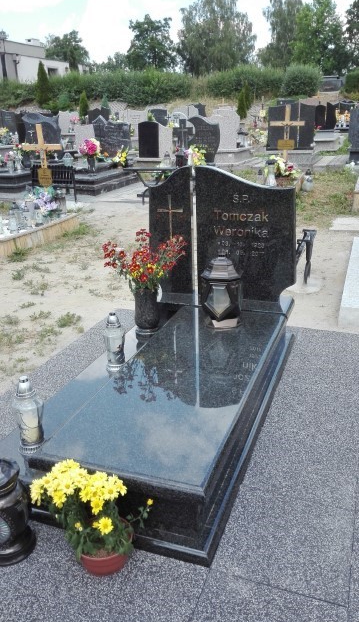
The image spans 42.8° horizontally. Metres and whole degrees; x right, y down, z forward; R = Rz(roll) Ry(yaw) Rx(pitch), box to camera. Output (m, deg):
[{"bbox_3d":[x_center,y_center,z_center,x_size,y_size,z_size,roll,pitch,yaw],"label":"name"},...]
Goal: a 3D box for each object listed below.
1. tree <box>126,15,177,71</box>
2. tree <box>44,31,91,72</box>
[{"bbox_3d":[-3.363,-31.049,55.000,6.000,8.000,6.000,-2,20,-2],"label":"tree"},{"bbox_3d":[-14.676,-32.824,60.000,6.000,7.000,6.000,-5,20,-11],"label":"tree"}]

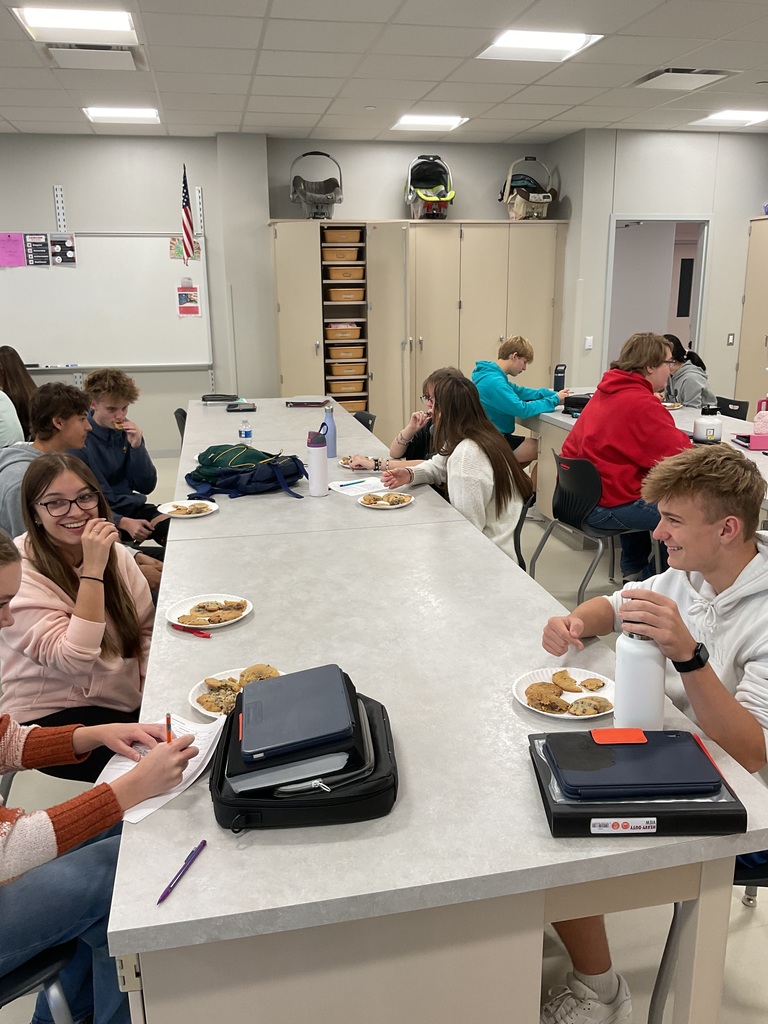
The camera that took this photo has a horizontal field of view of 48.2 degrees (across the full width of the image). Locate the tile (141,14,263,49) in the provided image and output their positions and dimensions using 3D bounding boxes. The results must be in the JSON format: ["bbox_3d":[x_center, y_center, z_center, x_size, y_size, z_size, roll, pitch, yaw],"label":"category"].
[{"bbox_3d":[-0.942,-2.524,4.497,0.603,0.022,0.603,-3,15,-11],"label":"tile"}]

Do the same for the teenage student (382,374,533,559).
[{"bbox_3d":[0.276,0.106,3.283,0.640,1.240,0.460,1,15,7],"label":"teenage student"}]

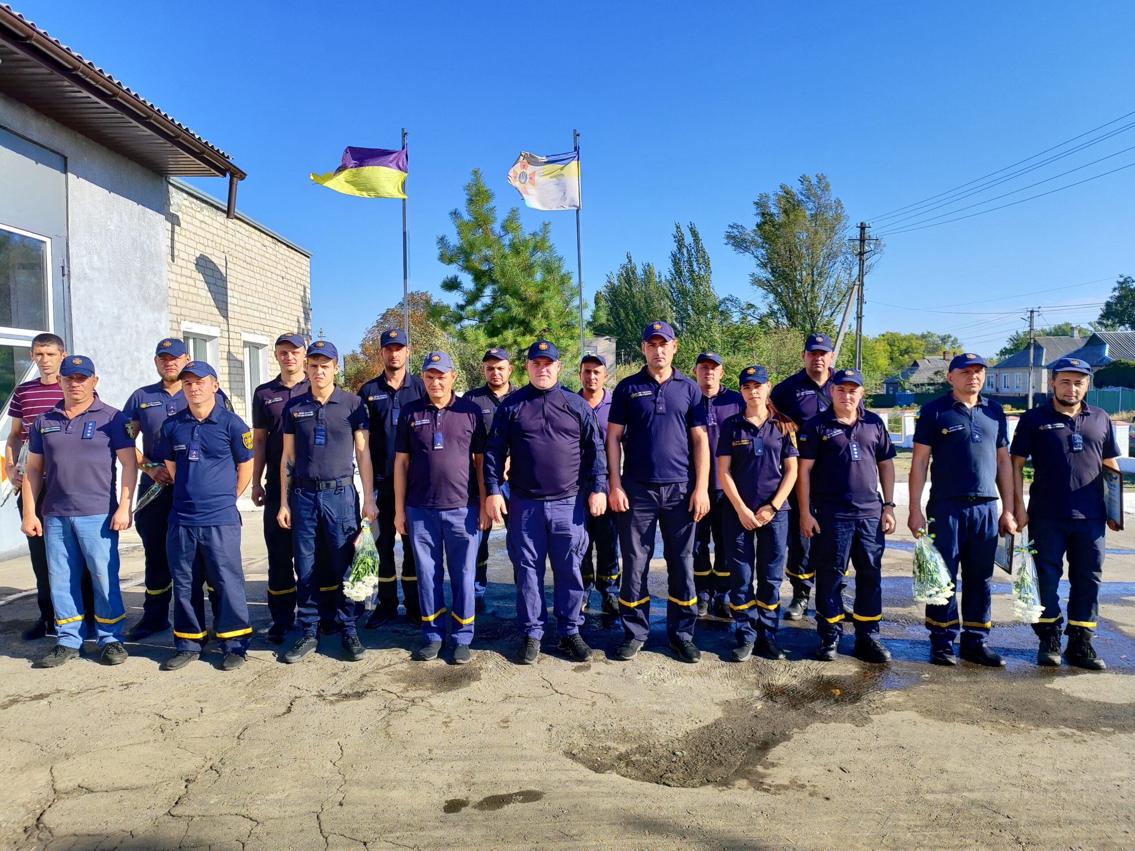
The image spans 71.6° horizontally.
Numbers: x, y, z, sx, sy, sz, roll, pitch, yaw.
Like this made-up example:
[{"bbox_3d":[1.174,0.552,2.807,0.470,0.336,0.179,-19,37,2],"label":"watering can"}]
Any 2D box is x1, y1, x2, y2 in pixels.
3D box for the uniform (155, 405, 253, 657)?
[{"bbox_3d":[-2.077,0.578,4.513,0.510,1.440,0.330,0,3,0],"label":"uniform"}]

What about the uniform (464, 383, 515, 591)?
[{"bbox_3d":[-0.510,0.453,5.553,0.510,1.530,0.320,0,3,0],"label":"uniform"}]

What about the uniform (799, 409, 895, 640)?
[{"bbox_3d":[1.662,0.596,4.683,0.550,1.387,0.340,0,3,6],"label":"uniform"}]

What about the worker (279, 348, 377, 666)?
[{"bbox_3d":[-1.407,0.432,4.581,0.530,1.843,0.360,0,3,0],"label":"worker"}]

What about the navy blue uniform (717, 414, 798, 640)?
[{"bbox_3d":[1.108,0.584,4.584,0.470,1.330,0.300,0,3,8],"label":"navy blue uniform"}]

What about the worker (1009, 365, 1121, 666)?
[{"bbox_3d":[2.786,0.477,4.428,0.570,1.722,0.380,0,3,10],"label":"worker"}]

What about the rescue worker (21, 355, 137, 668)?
[{"bbox_3d":[-2.797,0.469,4.508,0.600,1.739,0.370,-1,3,-7],"label":"rescue worker"}]

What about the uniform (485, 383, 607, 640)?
[{"bbox_3d":[-0.125,0.499,4.531,0.690,1.491,0.380,0,3,-2],"label":"uniform"}]

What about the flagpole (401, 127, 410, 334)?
[{"bbox_3d":[-2.609,-1.910,12.721,0.090,5.726,0.080,0,3,0],"label":"flagpole"}]

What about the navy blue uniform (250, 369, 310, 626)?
[{"bbox_3d":[-1.732,0.473,4.904,0.500,1.530,0.320,-1,3,-10],"label":"navy blue uniform"}]

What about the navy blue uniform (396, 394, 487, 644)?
[{"bbox_3d":[-0.730,0.547,4.548,0.520,1.456,0.310,-1,3,-6],"label":"navy blue uniform"}]

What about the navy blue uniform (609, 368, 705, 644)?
[{"bbox_3d":[0.519,0.470,4.542,0.560,1.607,0.320,0,3,0],"label":"navy blue uniform"}]

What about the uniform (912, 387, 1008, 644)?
[{"bbox_3d":[2.221,0.547,4.445,0.550,1.448,0.320,-1,3,-6],"label":"uniform"}]

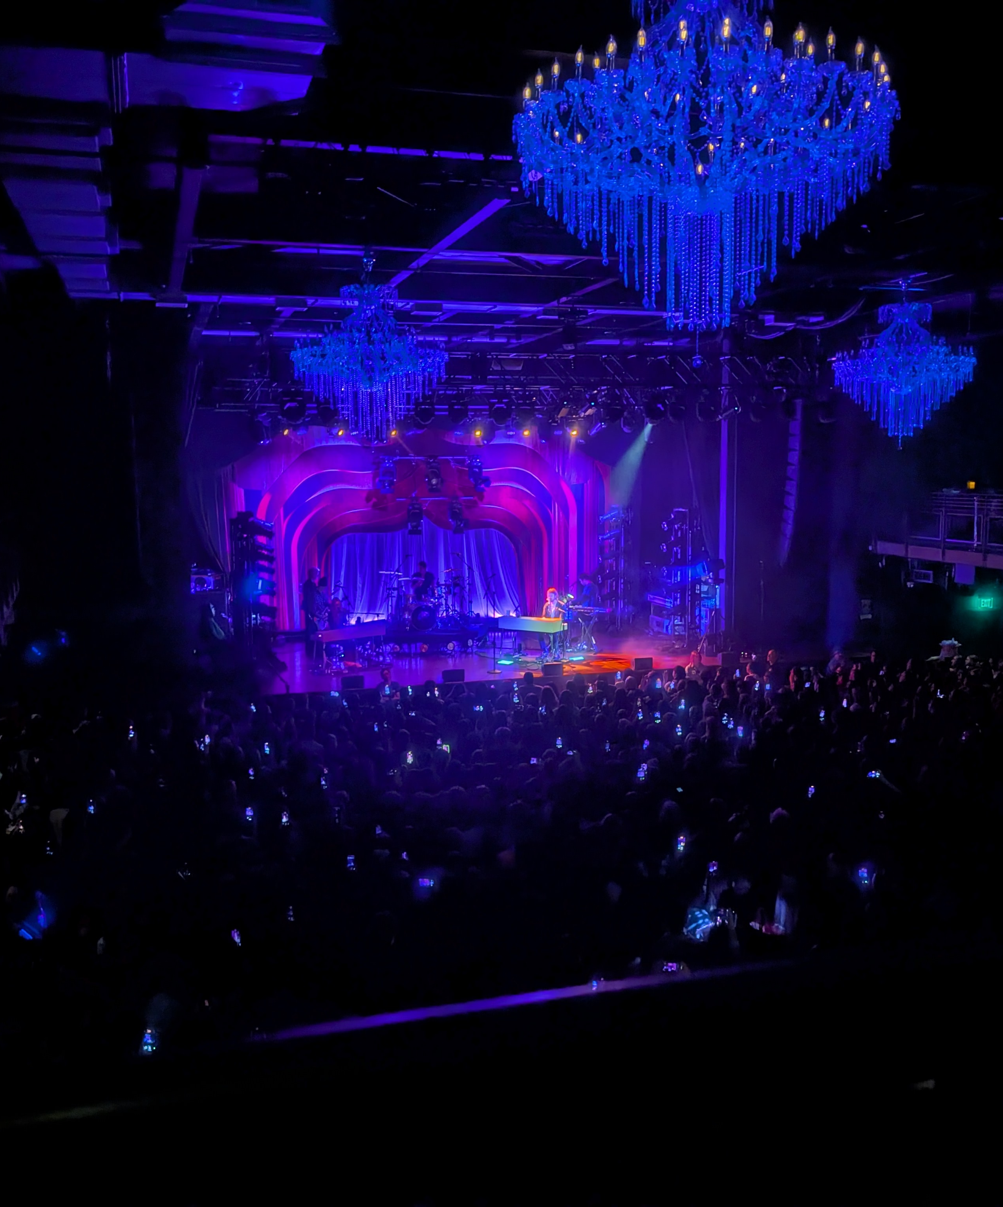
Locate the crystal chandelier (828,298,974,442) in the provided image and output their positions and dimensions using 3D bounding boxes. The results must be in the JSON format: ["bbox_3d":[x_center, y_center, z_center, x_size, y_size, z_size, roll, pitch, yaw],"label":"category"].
[{"bbox_3d":[6.201,-3.544,17.117,2.100,2.150,2.100,-2,7,-15],"label":"crystal chandelier"}]

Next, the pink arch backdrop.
[{"bbox_3d":[-1.732,-1.755,26.302,9.200,4.600,1.000,-2,7,-15],"label":"pink arch backdrop"}]

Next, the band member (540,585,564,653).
[{"bbox_3d":[0.924,0.404,21.886,0.520,1.330,0.650,-2,7,-15],"label":"band member"}]

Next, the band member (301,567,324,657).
[{"bbox_3d":[-3.756,0.205,21.890,0.450,1.800,0.520,4,8,34],"label":"band member"}]

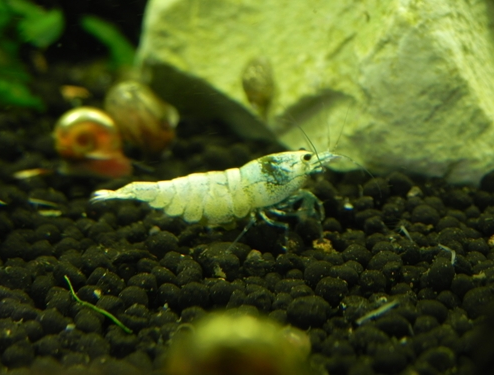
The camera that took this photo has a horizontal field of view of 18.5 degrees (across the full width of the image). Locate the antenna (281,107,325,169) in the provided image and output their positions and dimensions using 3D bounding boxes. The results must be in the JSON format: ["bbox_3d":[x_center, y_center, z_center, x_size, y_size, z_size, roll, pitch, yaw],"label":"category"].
[{"bbox_3d":[0.006,-0.005,0.160,0.004,0.006,0.002,-3,17,-9],"label":"antenna"}]

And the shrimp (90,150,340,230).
[{"bbox_3d":[-0.003,0.000,0.160,0.026,0.007,0.005,-7,18,-8],"label":"shrimp"}]

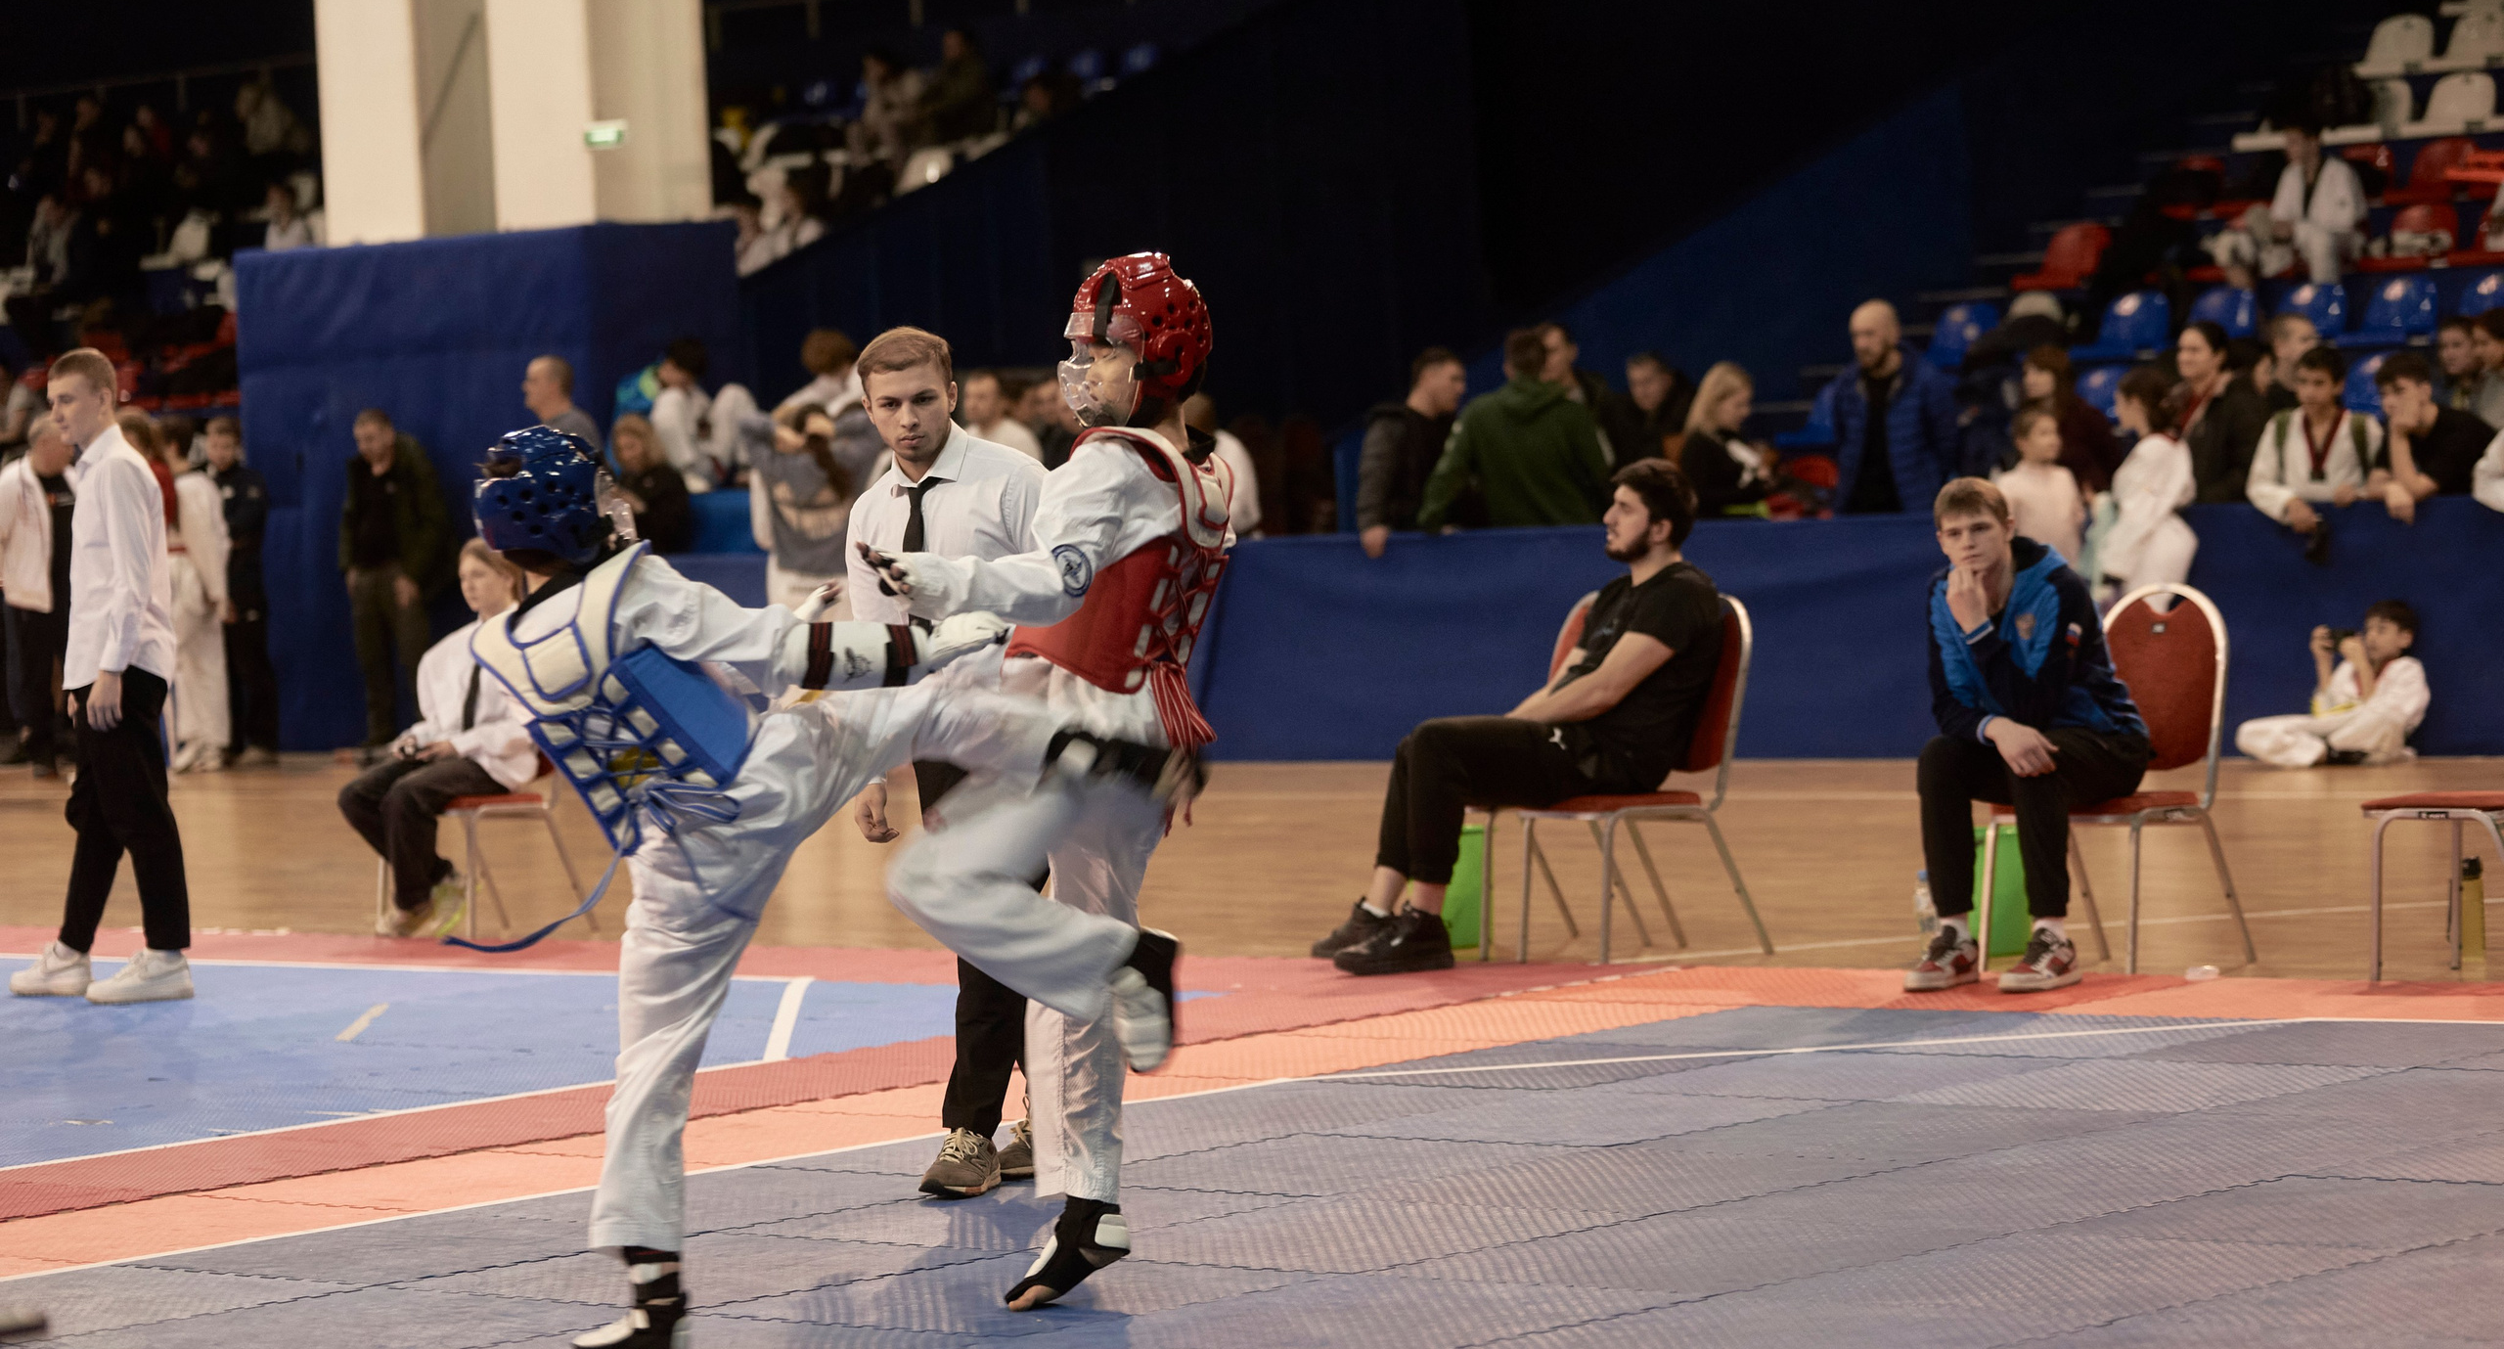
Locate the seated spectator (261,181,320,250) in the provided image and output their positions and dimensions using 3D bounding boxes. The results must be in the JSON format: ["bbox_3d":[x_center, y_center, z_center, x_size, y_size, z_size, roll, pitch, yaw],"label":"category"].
[{"bbox_3d":[-5.621,-2.310,40.822,0.480,1.150,0.600,-2,3,34],"label":"seated spectator"}]

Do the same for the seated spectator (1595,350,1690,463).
[{"bbox_3d":[1.662,-0.614,29.329,0.520,1.500,0.450,-2,2,21],"label":"seated spectator"}]

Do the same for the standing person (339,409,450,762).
[{"bbox_3d":[-4.233,-0.443,34.321,0.540,1.730,0.380,-2,2,25],"label":"standing person"}]

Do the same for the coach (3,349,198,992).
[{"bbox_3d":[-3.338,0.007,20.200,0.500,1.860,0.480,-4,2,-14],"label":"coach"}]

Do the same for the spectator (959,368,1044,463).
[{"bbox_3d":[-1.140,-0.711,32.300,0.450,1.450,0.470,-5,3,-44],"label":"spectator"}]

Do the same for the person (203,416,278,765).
[{"bbox_3d":[-5.109,-0.421,35.100,0.450,1.730,0.330,-2,2,25],"label":"person"}]

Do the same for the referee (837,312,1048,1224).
[{"bbox_3d":[-0.595,0.152,13.939,0.500,1.740,0.340,-2,2,18],"label":"referee"}]

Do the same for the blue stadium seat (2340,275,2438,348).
[{"bbox_3d":[5.021,-1.601,30.700,0.420,0.330,0.390,-1,3,43],"label":"blue stadium seat"}]

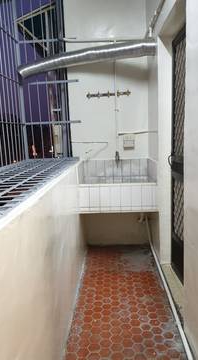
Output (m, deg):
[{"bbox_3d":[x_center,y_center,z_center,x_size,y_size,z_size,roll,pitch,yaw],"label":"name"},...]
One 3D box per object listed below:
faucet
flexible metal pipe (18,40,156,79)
[{"bbox_3d":[0.216,-0.263,3.154,0.060,0.145,0.125,-2,9,3],"label":"faucet"},{"bbox_3d":[-0.148,-1.240,2.736,1.470,0.185,0.215,1,10,20],"label":"flexible metal pipe"}]

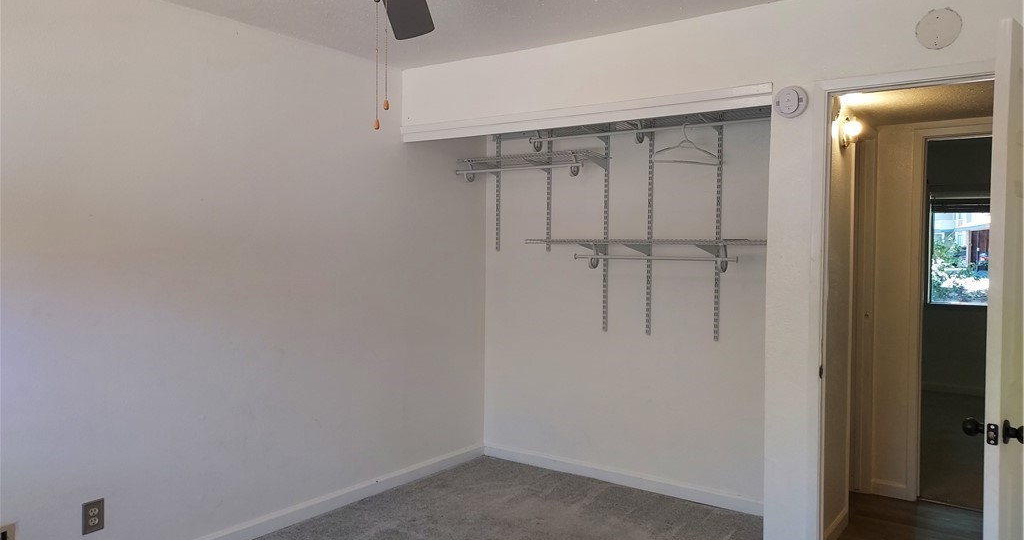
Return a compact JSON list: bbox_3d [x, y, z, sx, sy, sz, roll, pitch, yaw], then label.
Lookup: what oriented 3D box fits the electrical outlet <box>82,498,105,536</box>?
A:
[{"bbox_3d":[-1.666,0.986,2.832,0.010,0.124,0.081,2,2,36],"label":"electrical outlet"}]

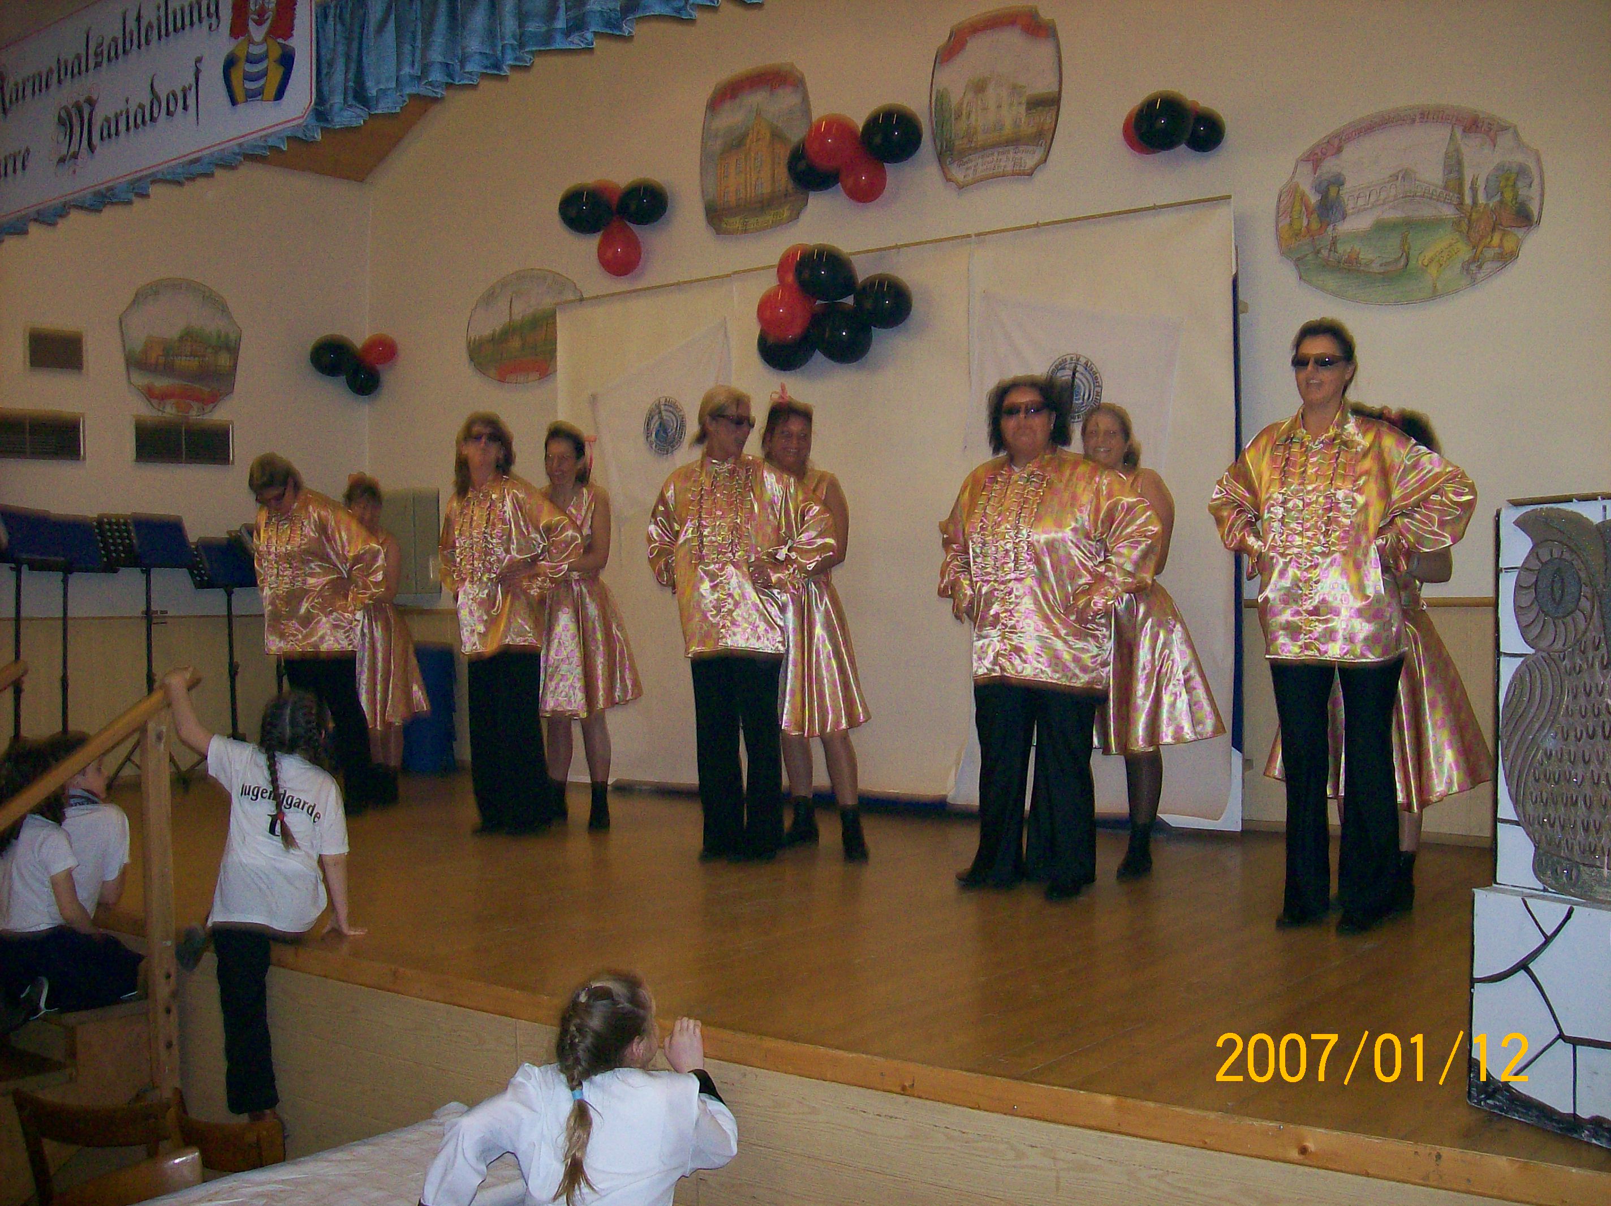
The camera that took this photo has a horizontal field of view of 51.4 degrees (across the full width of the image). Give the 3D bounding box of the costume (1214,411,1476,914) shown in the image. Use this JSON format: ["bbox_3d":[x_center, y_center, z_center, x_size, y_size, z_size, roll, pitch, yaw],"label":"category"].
[{"bbox_3d":[1.533,0.166,4.778,0.740,1.457,0.420,-1,-1,30],"label":"costume"}]

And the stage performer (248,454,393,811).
[{"bbox_3d":[-2.289,0.136,7.898,0.640,1.679,0.480,-1,-1,25],"label":"stage performer"}]

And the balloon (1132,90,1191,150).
[{"bbox_3d":[1.487,-2.003,6.964,0.246,0.251,0.246,-1,-1,30],"label":"balloon"}]

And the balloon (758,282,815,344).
[{"bbox_3d":[-0.101,-1.405,8.107,0.280,0.293,0.280,0,-1,0],"label":"balloon"}]

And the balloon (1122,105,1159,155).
[{"bbox_3d":[1.408,-1.956,6.926,0.193,0.203,0.193,-1,-1,36],"label":"balloon"}]

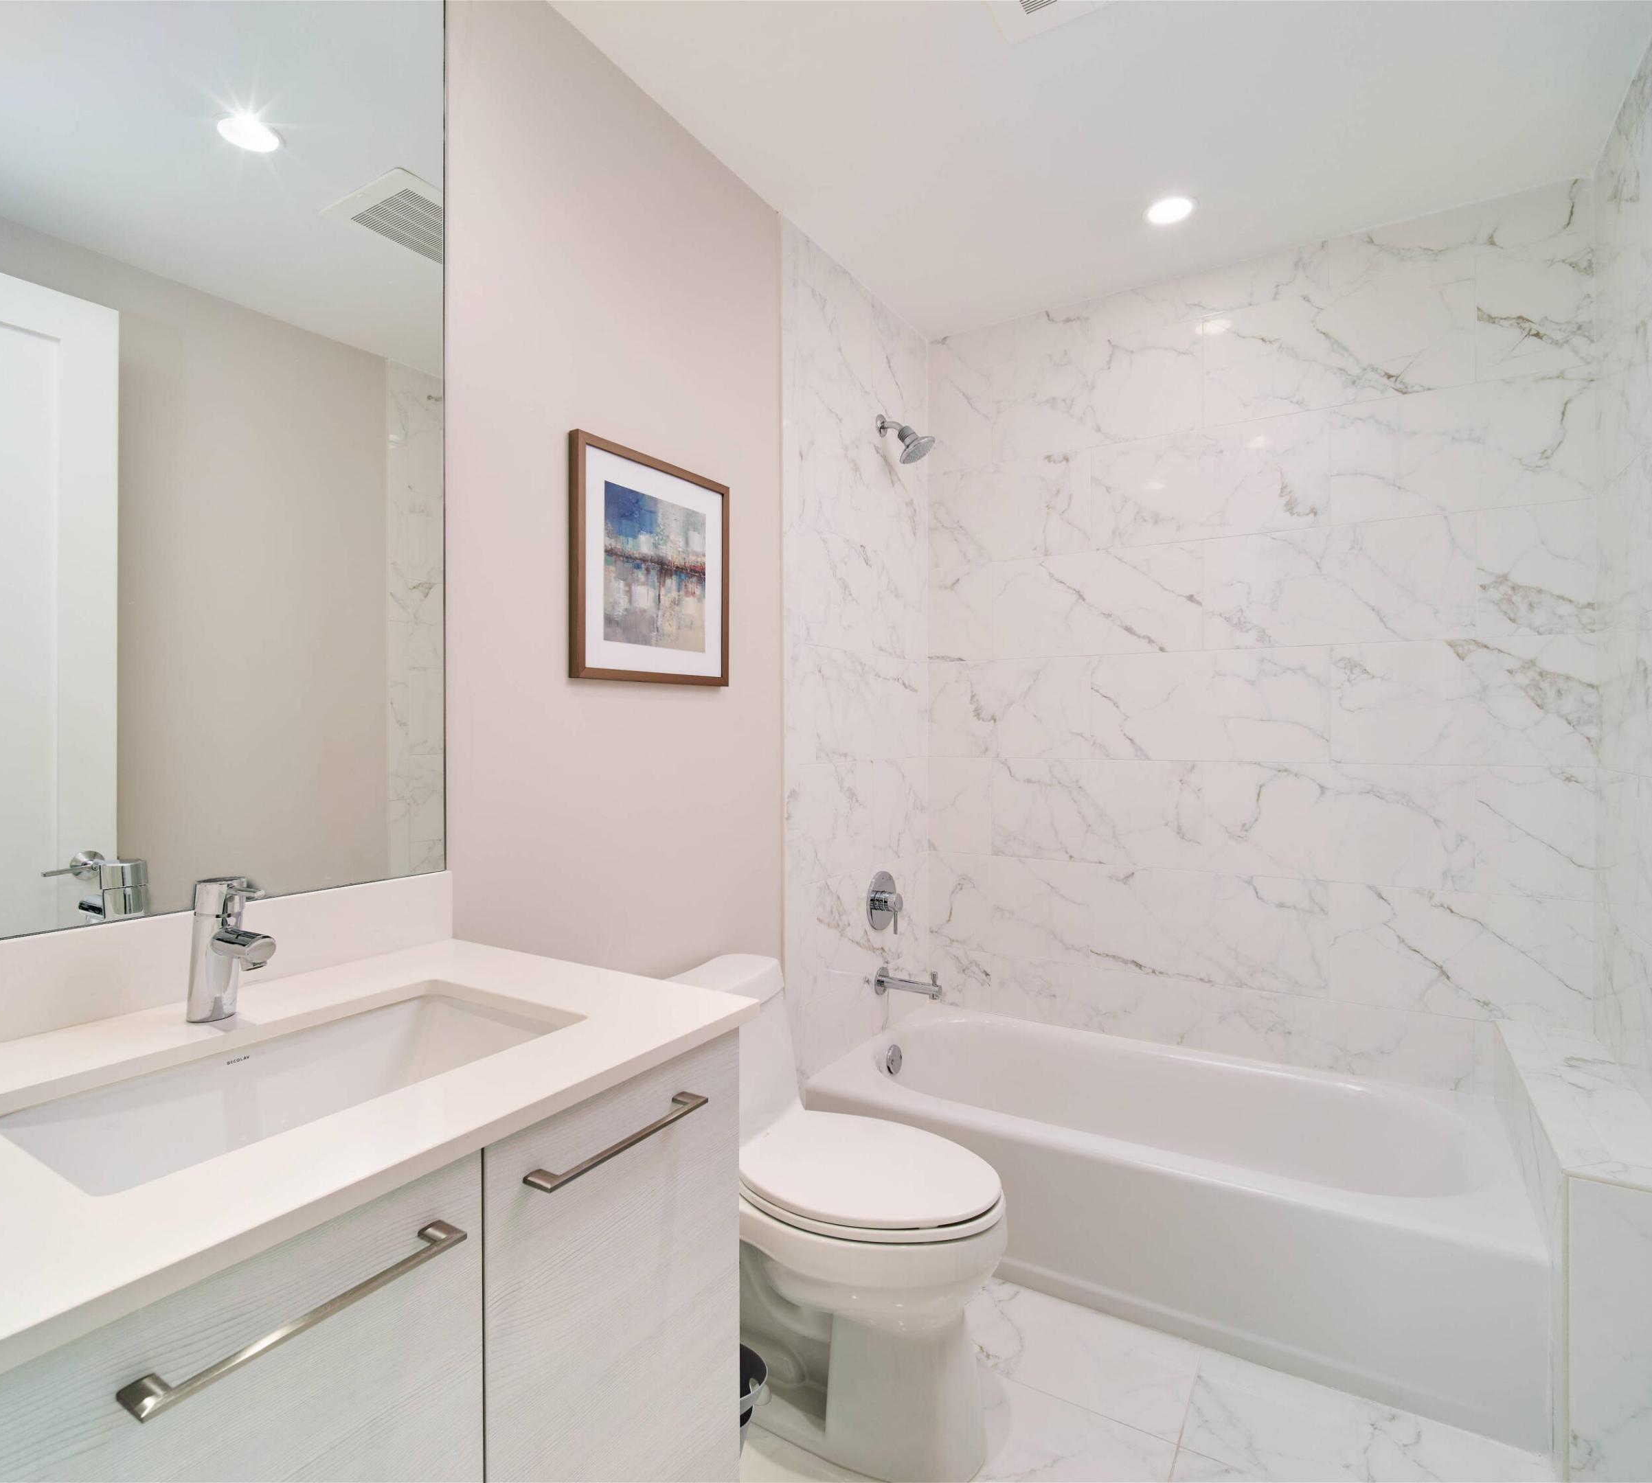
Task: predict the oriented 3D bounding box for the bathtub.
[{"bbox_3d":[0.764,1.017,2.010,1.481,0.333,0.757,0,0,33],"label":"bathtub"}]

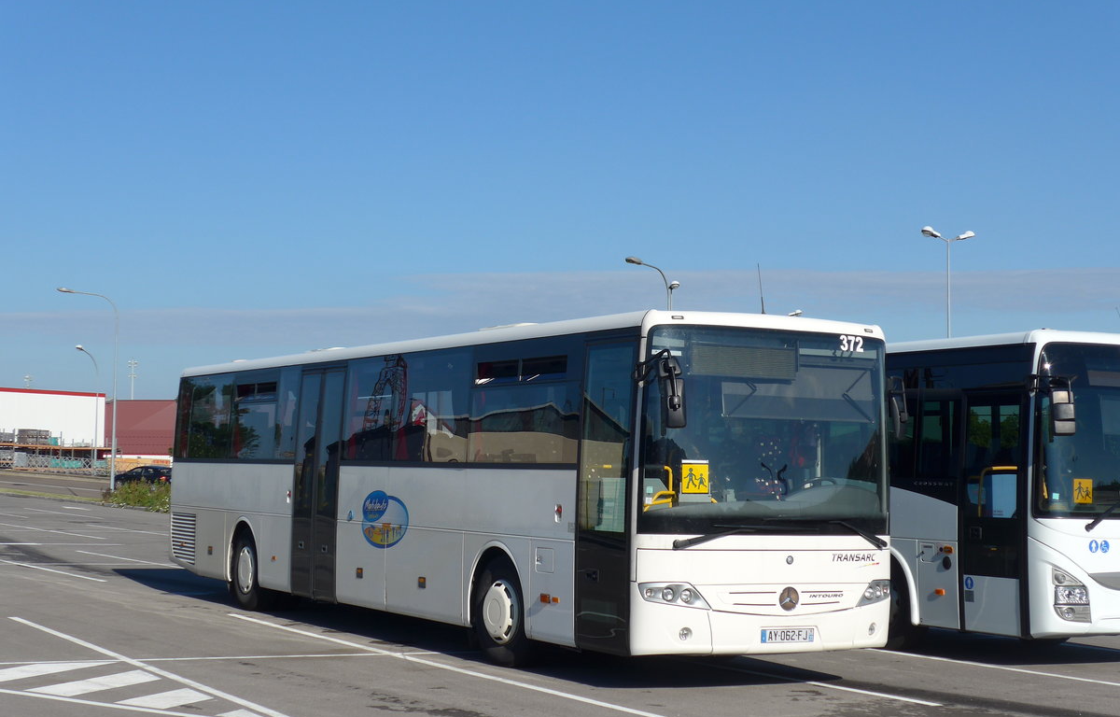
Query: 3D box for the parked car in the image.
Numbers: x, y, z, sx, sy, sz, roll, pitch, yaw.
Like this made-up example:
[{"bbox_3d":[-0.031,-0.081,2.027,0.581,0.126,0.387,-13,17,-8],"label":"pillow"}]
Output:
[{"bbox_3d":[-24.341,7.080,112.000,4.250,1.470,1.780,-1,-4,25],"label":"parked car"}]

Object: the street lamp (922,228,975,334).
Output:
[{"bbox_3d":[11.515,0.655,56.739,1.860,9.156,0.350,3,-4,-28],"label":"street lamp"}]

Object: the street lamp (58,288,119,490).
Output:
[{"bbox_3d":[-20.896,1.540,84.310,2.550,9.416,0.320,2,-3,-21],"label":"street lamp"}]

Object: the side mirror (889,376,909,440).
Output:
[{"bbox_3d":[2.866,0.415,16.150,0.200,0.530,0.230,-2,-4,42],"label":"side mirror"}]

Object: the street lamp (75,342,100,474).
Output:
[{"bbox_3d":[-34.546,3.804,139.448,1.520,9.800,0.350,2,-4,-24],"label":"street lamp"}]

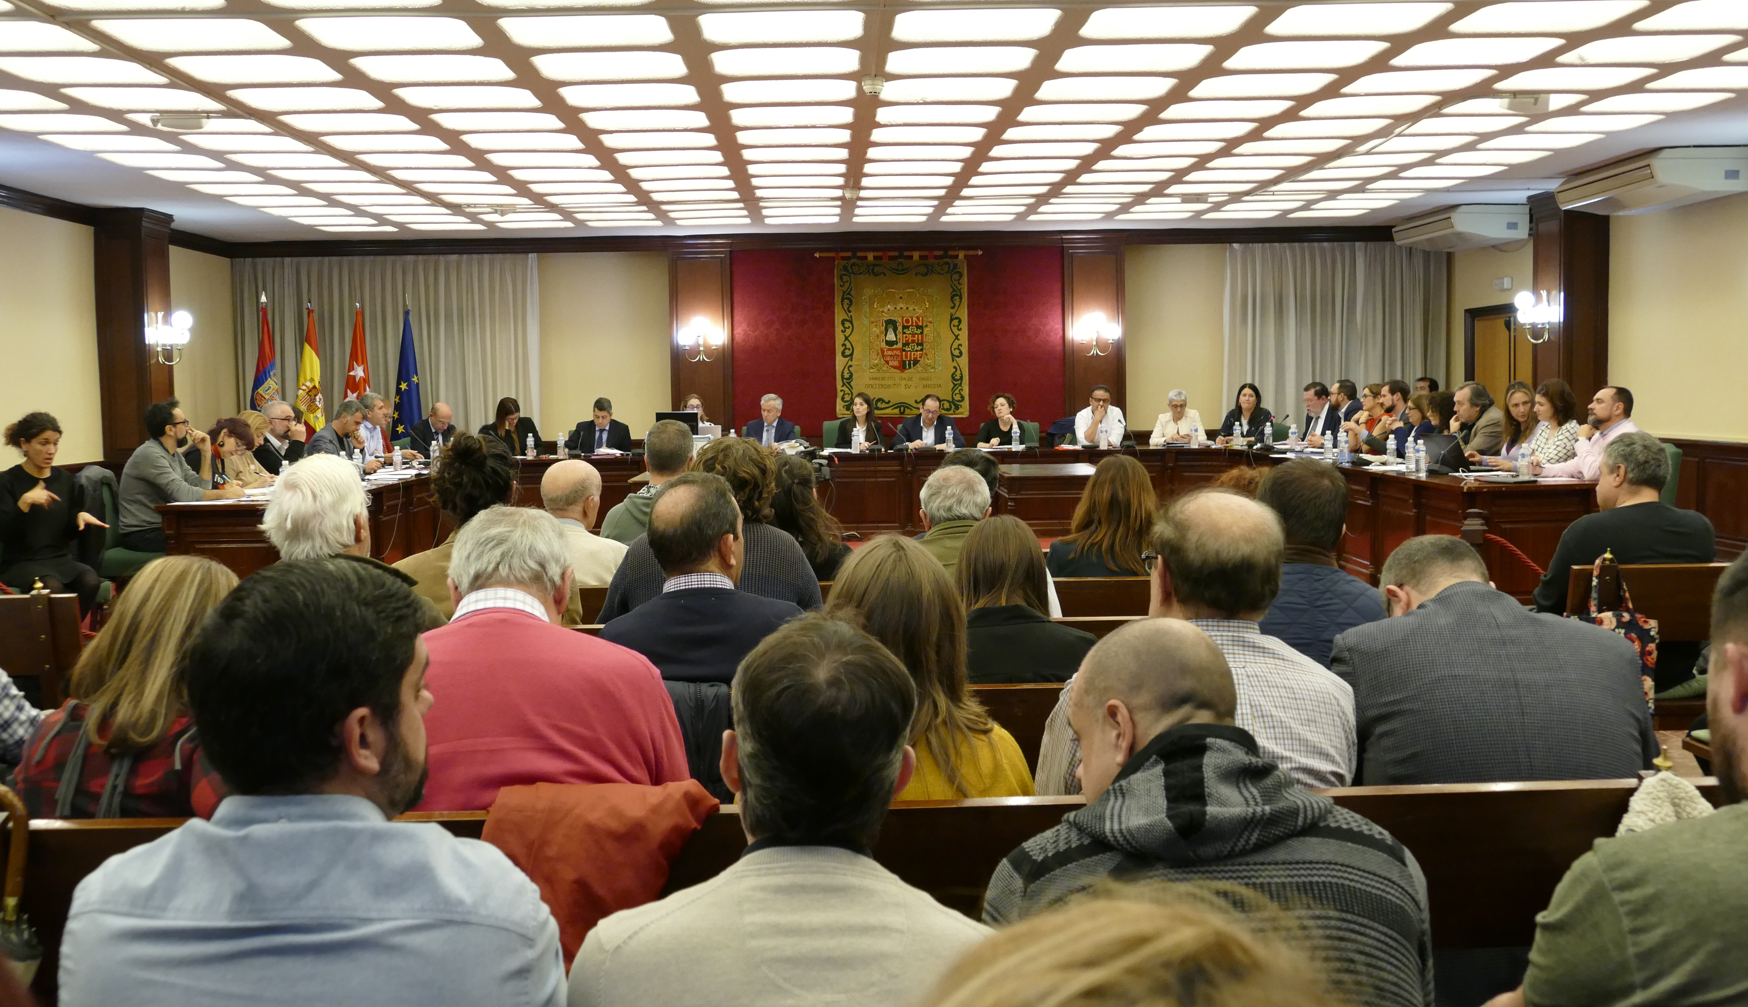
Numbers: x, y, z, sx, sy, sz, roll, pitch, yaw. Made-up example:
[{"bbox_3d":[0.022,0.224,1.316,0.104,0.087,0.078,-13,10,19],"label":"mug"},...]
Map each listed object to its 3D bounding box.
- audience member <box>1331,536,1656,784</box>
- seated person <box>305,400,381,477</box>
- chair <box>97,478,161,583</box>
[{"bbox_3d":[1.025,0.591,3.050,0.550,1.090,0.820,-1,4,-6],"label":"audience member"},{"bbox_3d":[-3.821,-0.067,12.462,0.780,1.310,0.500,-1,4,-2],"label":"seated person"},{"bbox_3d":[-4.103,0.260,10.018,0.610,1.000,0.540,-1,4,-2],"label":"chair"}]

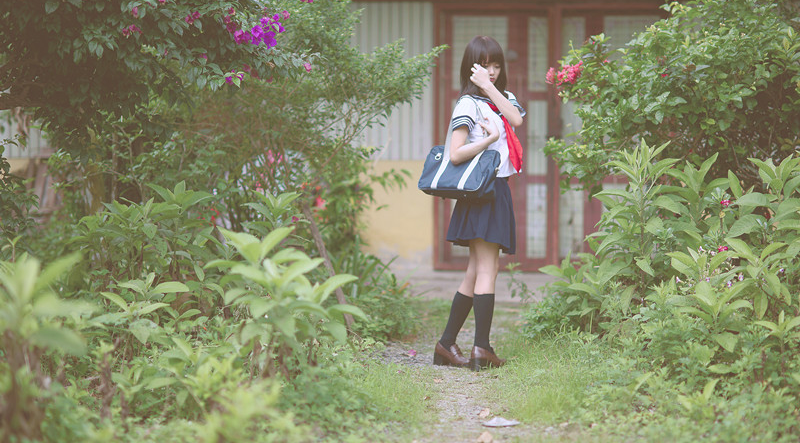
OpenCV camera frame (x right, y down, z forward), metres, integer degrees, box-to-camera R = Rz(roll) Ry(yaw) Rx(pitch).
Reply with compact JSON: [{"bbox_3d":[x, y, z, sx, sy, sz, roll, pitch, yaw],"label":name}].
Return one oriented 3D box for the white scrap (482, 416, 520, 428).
[{"bbox_3d":[0.388,0.764,7.220,0.147,0.030,0.100,0,2,0],"label":"white scrap"}]

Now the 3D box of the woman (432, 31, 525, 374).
[{"bbox_3d":[0.378,-0.090,9.200,0.430,1.630,0.420,1,2,33],"label":"woman"}]

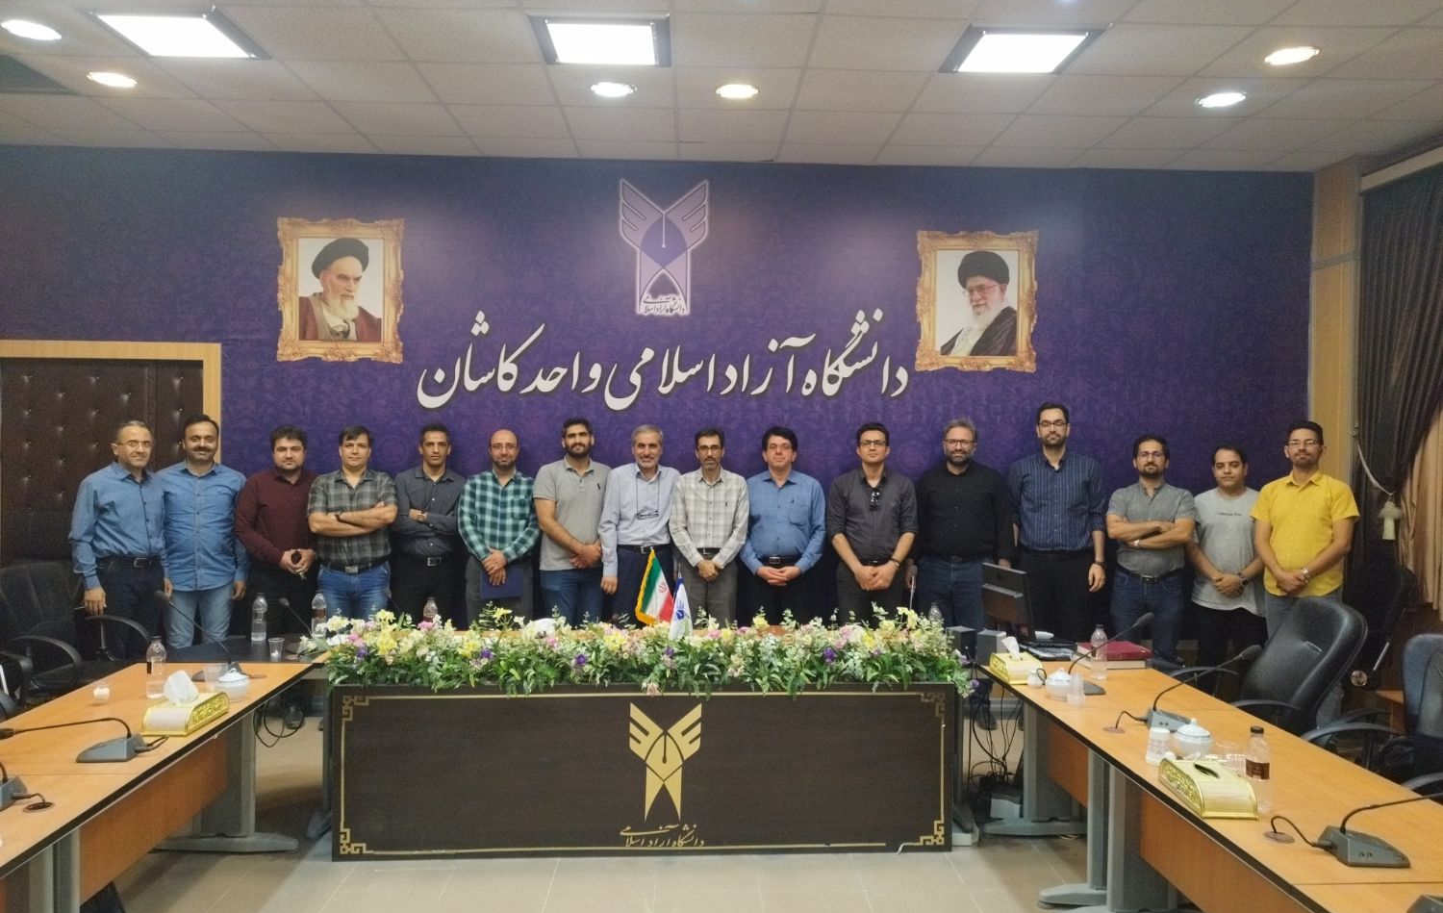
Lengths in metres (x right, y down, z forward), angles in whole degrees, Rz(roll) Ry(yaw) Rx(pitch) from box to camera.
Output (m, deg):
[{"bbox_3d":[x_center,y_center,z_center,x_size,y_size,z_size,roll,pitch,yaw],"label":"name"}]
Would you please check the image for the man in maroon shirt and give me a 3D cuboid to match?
[{"bbox_3d":[-2.607,0.697,5.891,0.530,1.746,0.340,0,1,-18],"label":"man in maroon shirt"}]

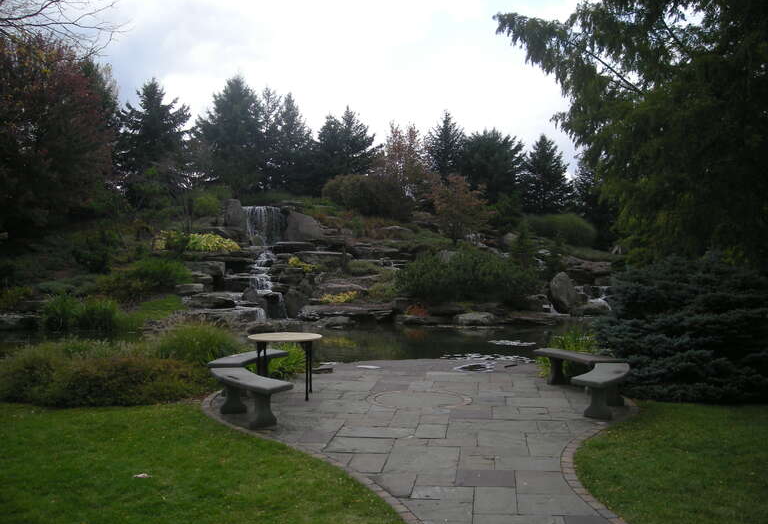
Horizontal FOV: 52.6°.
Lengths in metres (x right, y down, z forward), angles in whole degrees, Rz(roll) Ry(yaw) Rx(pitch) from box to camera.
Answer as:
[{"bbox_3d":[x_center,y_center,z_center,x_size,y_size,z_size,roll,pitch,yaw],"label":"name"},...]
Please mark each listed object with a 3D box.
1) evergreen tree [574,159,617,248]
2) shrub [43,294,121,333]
[{"bbox_3d":[8.988,-2.444,33.000,1.960,3.910,1.960,0,1,0],"label":"evergreen tree"},{"bbox_3d":[-8.076,1.366,20.800,2.143,0.991,1.500,0,0,0],"label":"shrub"}]

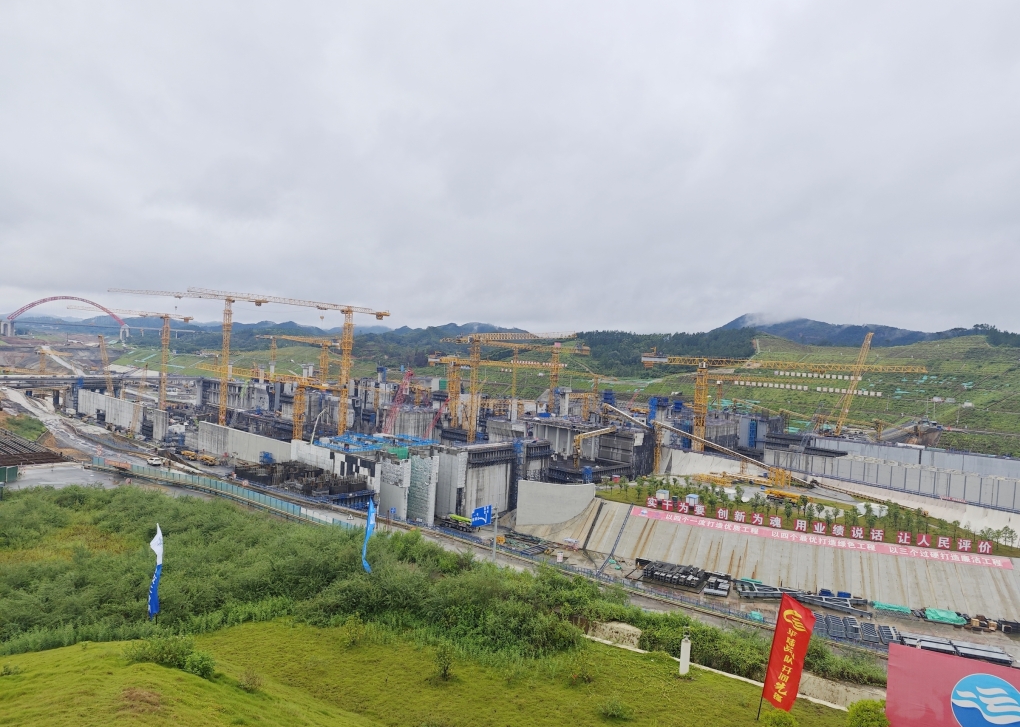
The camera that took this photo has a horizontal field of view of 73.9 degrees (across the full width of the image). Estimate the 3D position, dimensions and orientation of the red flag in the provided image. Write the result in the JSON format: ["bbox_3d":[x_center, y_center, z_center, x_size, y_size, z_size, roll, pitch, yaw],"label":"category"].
[{"bbox_3d":[7.575,7.916,18.500,0.800,2.950,0.150,12,0,16],"label":"red flag"}]

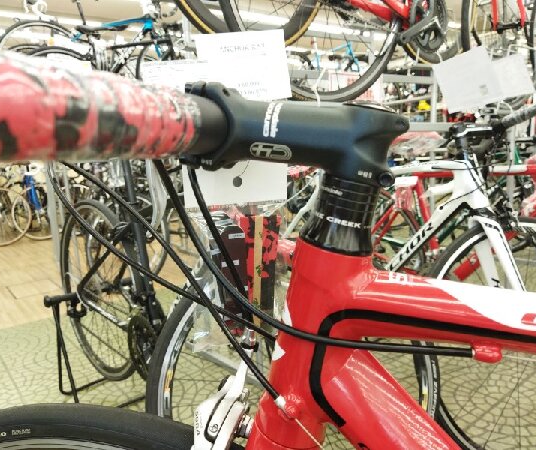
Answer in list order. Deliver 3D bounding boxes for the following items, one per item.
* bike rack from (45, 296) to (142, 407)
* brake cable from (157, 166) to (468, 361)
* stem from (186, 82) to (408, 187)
[{"bbox_3d":[-0.566,0.415,1.703,0.385,0.393,0.250,-12,13,-43],"label":"bike rack"},{"bbox_3d":[0.021,0.016,0.256,0.176,0.129,0.041,-1,10,13],"label":"brake cable"},{"bbox_3d":[0.012,-0.053,0.278,0.137,0.053,0.044,9,12,12],"label":"stem"}]

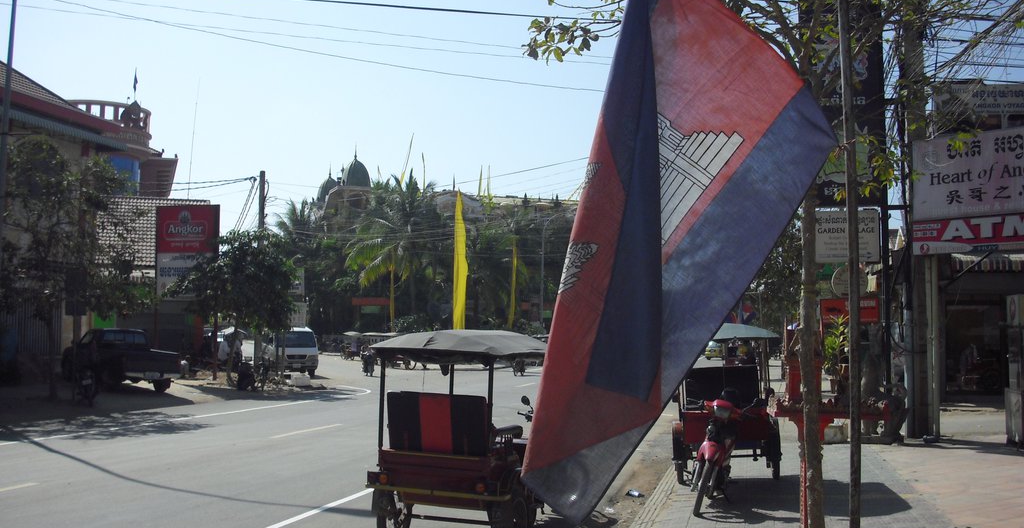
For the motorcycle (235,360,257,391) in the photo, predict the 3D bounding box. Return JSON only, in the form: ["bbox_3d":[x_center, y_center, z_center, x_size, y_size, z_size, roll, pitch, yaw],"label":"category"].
[{"bbox_3d":[-8.230,3.379,34.651,0.700,1.020,1.800,1,-4,-10],"label":"motorcycle"}]

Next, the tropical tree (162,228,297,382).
[{"bbox_3d":[-9.303,1.342,36.991,4.279,5.099,4.065,0,-4,0],"label":"tropical tree"}]

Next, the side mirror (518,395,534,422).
[{"bbox_3d":[0.142,1.414,11.000,0.150,0.230,0.100,-1,-4,15],"label":"side mirror"}]

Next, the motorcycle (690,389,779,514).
[{"bbox_3d":[2.065,1.806,10.804,0.740,1.070,1.870,-1,-4,15],"label":"motorcycle"}]

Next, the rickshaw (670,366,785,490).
[{"bbox_3d":[2.345,1.600,12.522,1.200,1.680,1.800,0,-4,6],"label":"rickshaw"}]

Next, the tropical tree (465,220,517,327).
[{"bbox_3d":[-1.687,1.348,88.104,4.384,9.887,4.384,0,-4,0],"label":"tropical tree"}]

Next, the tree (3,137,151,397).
[{"bbox_3d":[-11.676,0.018,30.063,4.377,6.994,4.158,0,-4,0],"label":"tree"}]

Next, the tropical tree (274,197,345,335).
[{"bbox_3d":[-15.134,0.565,84.145,5.231,11.397,5.231,0,-4,0],"label":"tropical tree"}]

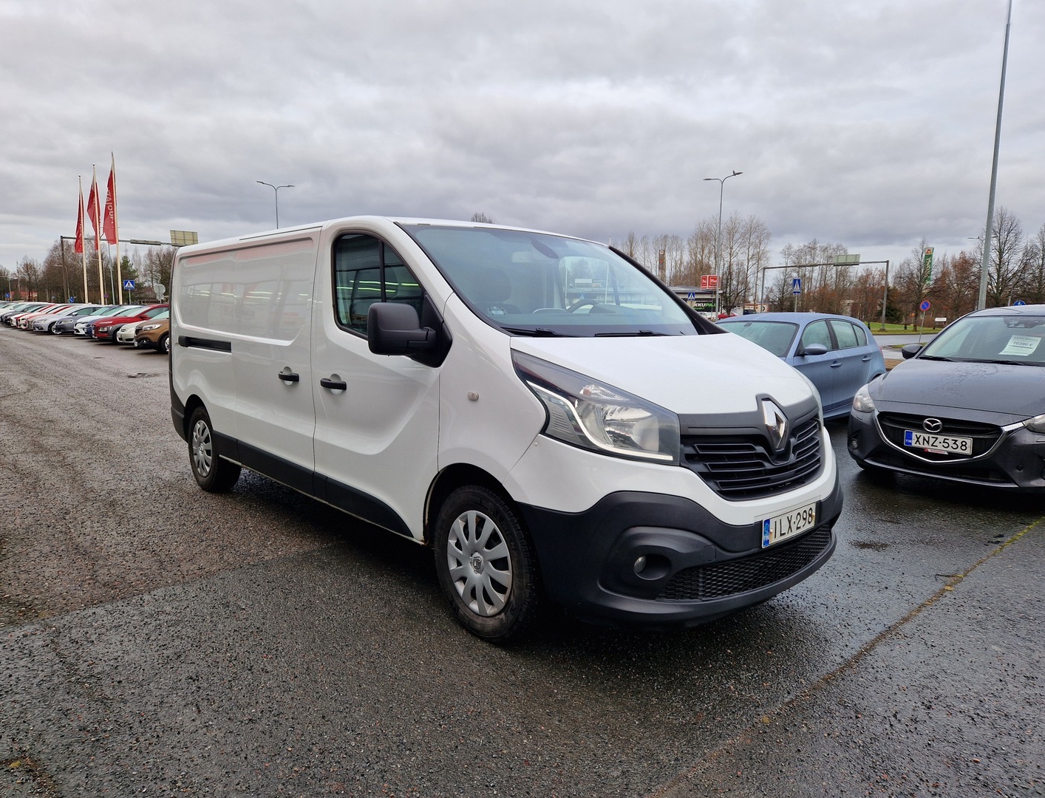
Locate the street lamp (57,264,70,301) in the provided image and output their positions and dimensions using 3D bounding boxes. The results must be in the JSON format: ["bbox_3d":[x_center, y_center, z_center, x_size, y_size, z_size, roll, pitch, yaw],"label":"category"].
[{"bbox_3d":[-88.588,-20.986,136.150,2.200,9.380,0.400,-6,9,-42],"label":"street lamp"}]

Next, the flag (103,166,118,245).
[{"bbox_3d":[-22.662,-10.611,38.898,0.800,4.200,0.300,3,7,16],"label":"flag"}]

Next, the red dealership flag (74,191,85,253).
[{"bbox_3d":[-28.764,-11.506,45.941,0.650,4.000,0.300,3,7,16],"label":"red dealership flag"}]

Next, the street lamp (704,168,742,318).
[{"bbox_3d":[12.800,-9.334,46.165,0.400,10.480,3.000,-5,9,-41],"label":"street lamp"}]

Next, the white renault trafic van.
[{"bbox_3d":[-0.710,-0.170,4.835,2.080,1.970,5.400,-6,9,-42],"label":"white renault trafic van"}]

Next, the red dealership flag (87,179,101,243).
[{"bbox_3d":[-25.590,-11.105,42.260,0.800,4.020,0.300,3,7,16],"label":"red dealership flag"}]

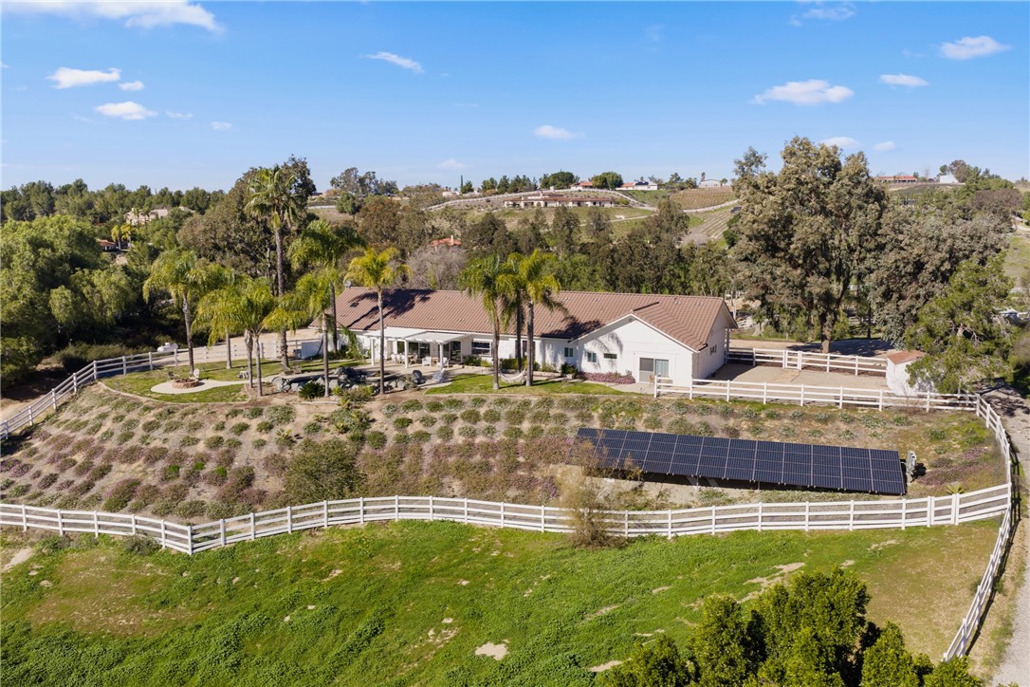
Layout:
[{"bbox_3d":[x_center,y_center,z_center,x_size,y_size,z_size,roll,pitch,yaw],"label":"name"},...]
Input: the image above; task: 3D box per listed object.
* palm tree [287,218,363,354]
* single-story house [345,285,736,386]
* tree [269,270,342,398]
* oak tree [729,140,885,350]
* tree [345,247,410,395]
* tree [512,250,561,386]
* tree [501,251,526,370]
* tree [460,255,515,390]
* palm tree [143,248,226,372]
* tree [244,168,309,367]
[{"bbox_3d":[-17.699,-5.253,75.866,6.950,12.950,6.810,-3,9,-13],"label":"palm tree"},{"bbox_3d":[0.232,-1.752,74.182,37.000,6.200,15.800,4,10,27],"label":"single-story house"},{"bbox_3d":[-15.049,-0.683,58.569,5.100,9.340,5.000,-3,9,-14],"label":"tree"},{"bbox_3d":[26.839,-8.884,74.059,13.790,19.770,12.500,3,10,20],"label":"oak tree"},{"bbox_3d":[-9.886,-1.598,58.978,4.590,10.910,4.490,-2,9,-9],"label":"tree"},{"bbox_3d":[1.741,-1.936,61.453,3.660,10.560,3.580,0,9,2],"label":"tree"},{"bbox_3d":[0.326,-2.461,67.014,3.540,9.860,3.460,-1,9,0],"label":"tree"},{"bbox_3d":[-2.023,-1.531,60.251,4.000,10.220,3.920,-1,9,-2],"label":"tree"},{"bbox_3d":[-27.414,-2.581,67.220,6.620,10.610,6.490,-4,10,-22],"label":"palm tree"},{"bbox_3d":[-19.985,-6.365,68.798,5.160,17.430,5.060,-3,9,-16],"label":"tree"}]

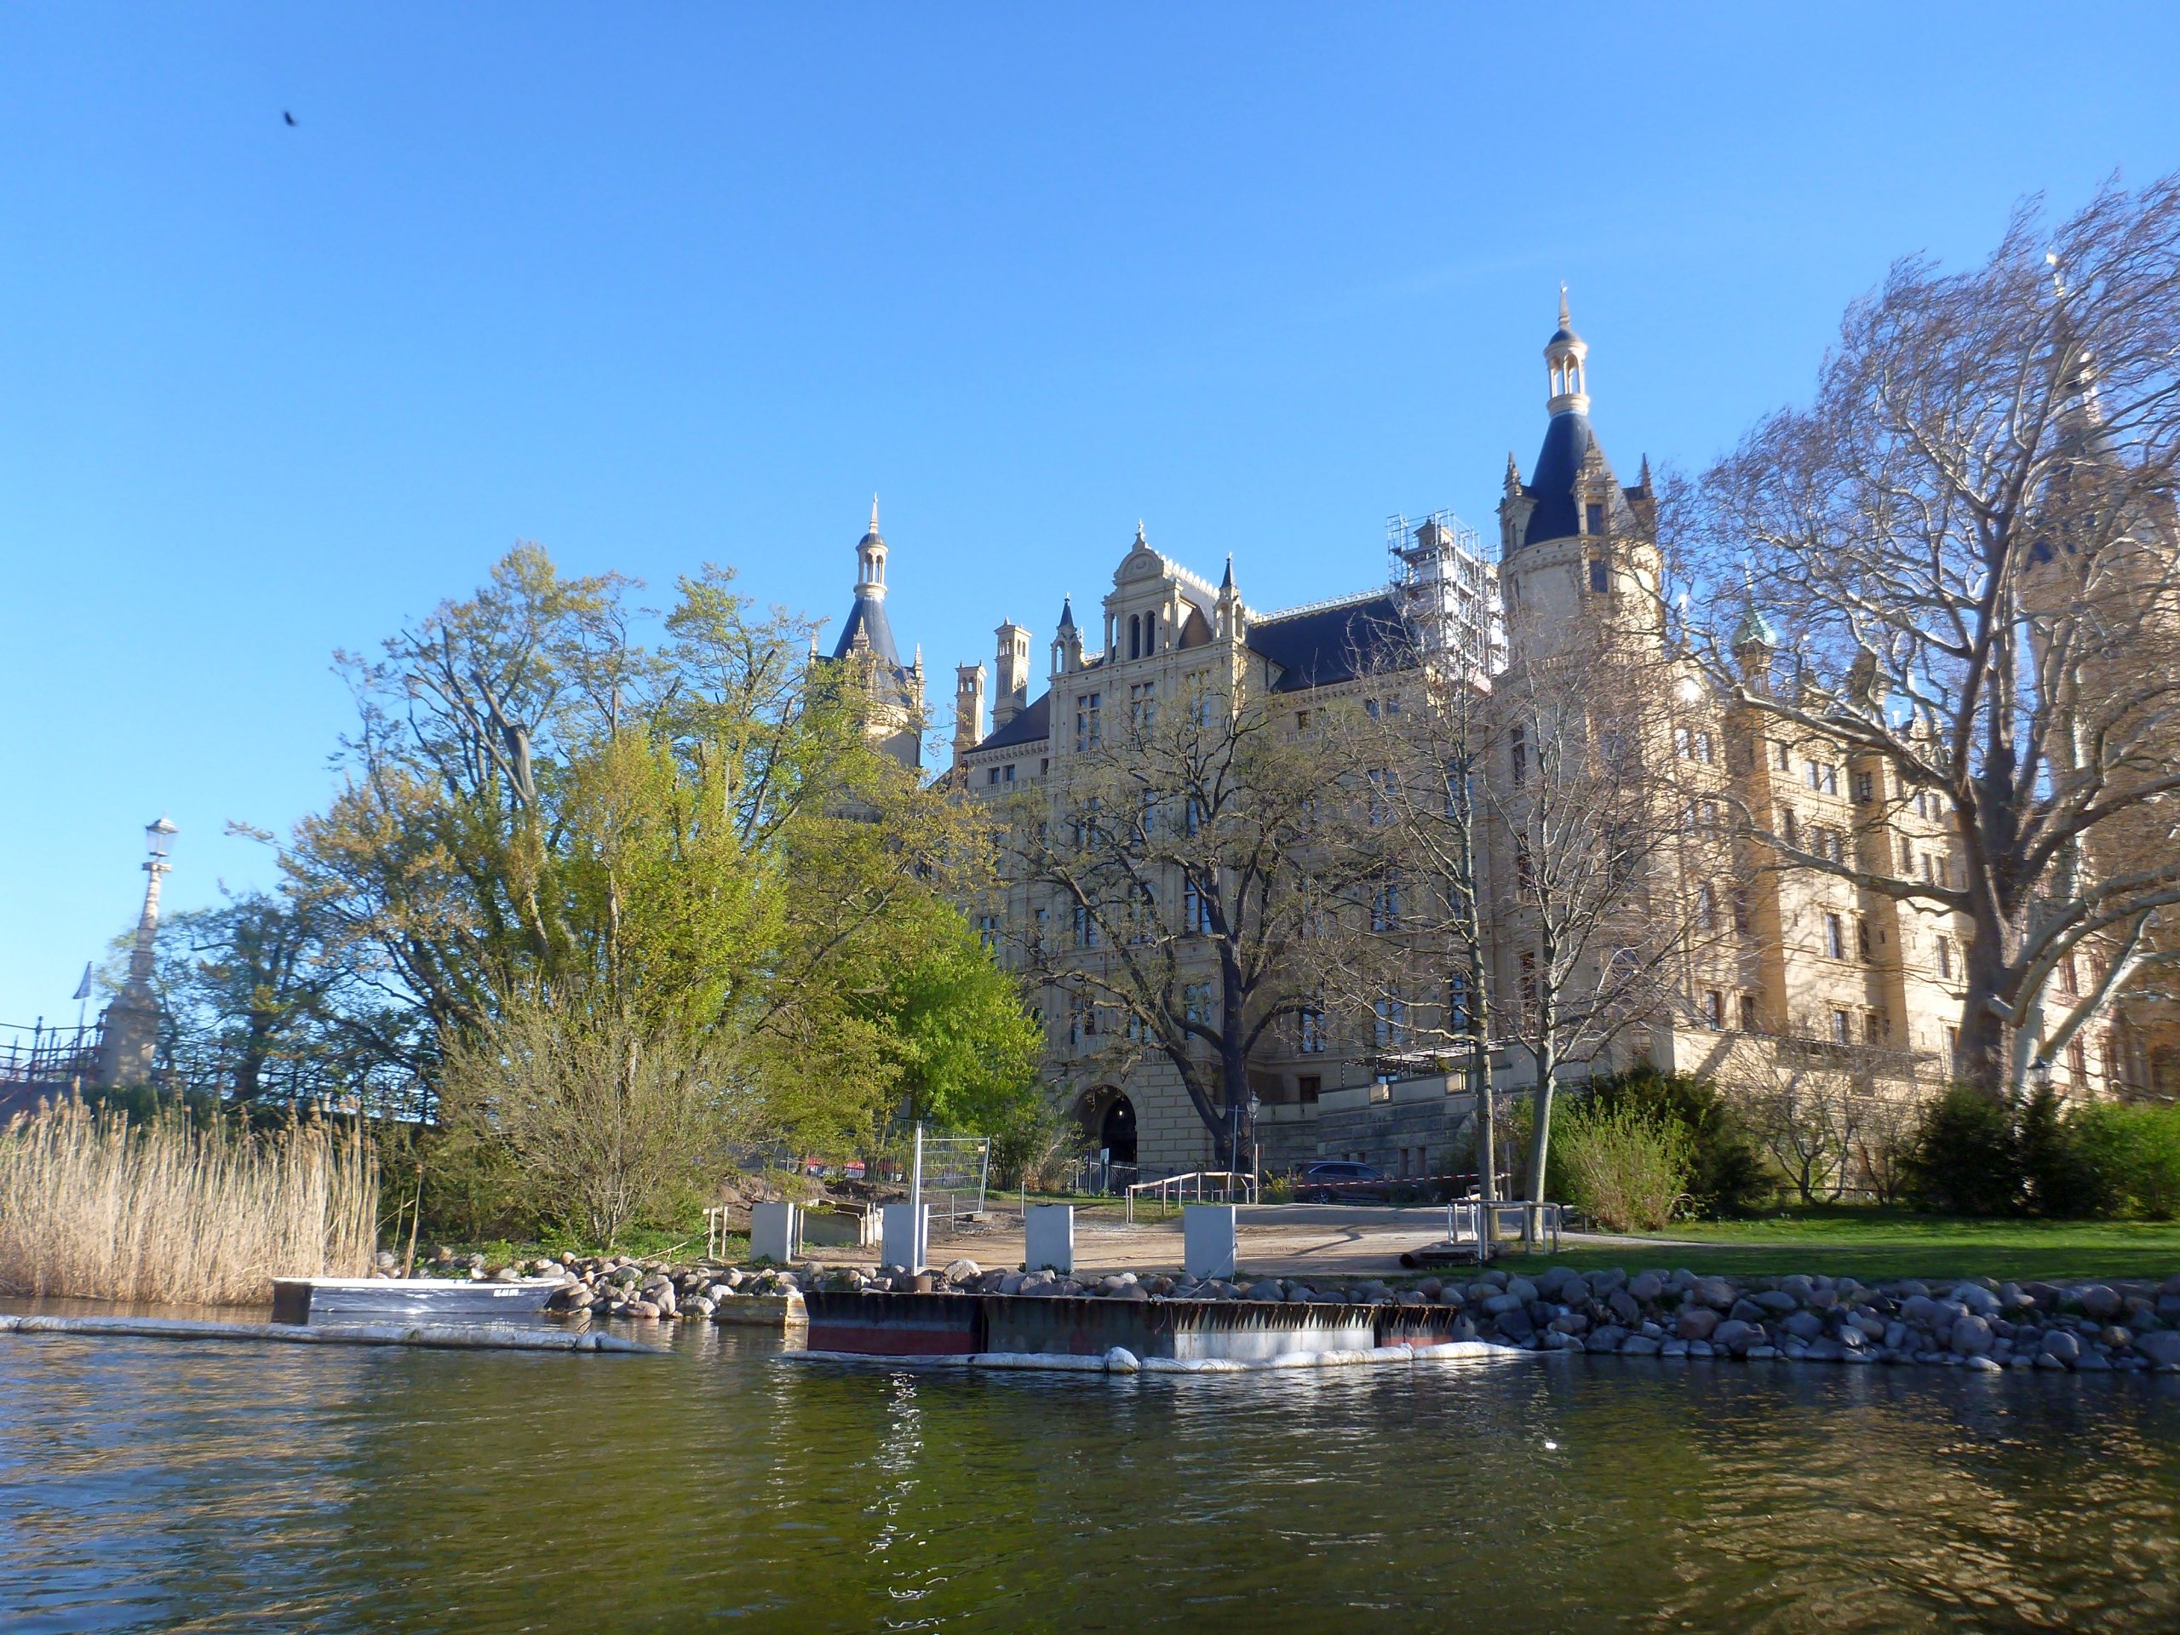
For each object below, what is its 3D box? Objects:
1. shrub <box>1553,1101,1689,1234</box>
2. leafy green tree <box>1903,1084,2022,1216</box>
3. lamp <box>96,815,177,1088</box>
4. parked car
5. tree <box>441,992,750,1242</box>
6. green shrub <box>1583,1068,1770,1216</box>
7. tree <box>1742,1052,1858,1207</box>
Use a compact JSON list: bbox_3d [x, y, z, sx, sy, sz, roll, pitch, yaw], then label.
[{"bbox_3d":[10.723,7.012,35.500,2.716,2.565,2.444,-3,-14,16],"label":"shrub"},{"bbox_3d":[19.563,7.471,39.500,2.527,2.855,2.400,-5,-14,25],"label":"leafy green tree"},{"bbox_3d":[-21.595,3.002,40.000,1.150,6.137,1.150,2,-13,-6],"label":"lamp"},{"bbox_3d":[10.141,13.771,66.500,4.500,1.600,1.850,3,-13,-7],"label":"parked car"},{"bbox_3d":[-9.379,5.803,33.500,5.486,4.546,4.663,4,-13,-15],"label":"tree"},{"bbox_3d":[13.112,7.235,39.500,4.017,3.220,3.415,-3,-14,18],"label":"green shrub"},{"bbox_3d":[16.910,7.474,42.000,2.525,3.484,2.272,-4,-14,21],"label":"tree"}]

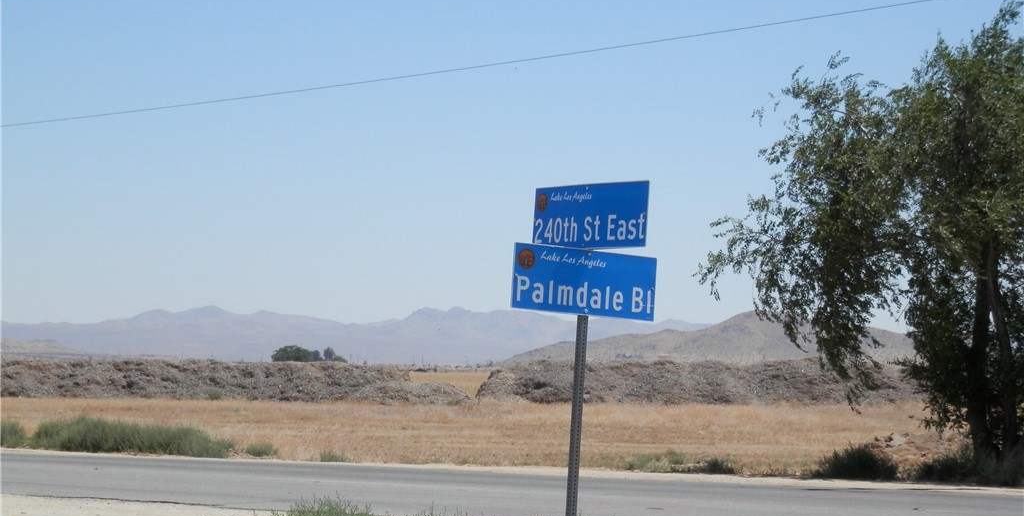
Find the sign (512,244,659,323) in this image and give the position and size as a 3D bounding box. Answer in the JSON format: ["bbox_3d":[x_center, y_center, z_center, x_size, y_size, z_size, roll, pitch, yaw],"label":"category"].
[{"bbox_3d":[0.446,0.150,17.608,1.083,0.393,0.020,6,-5,-35],"label":"sign"}]

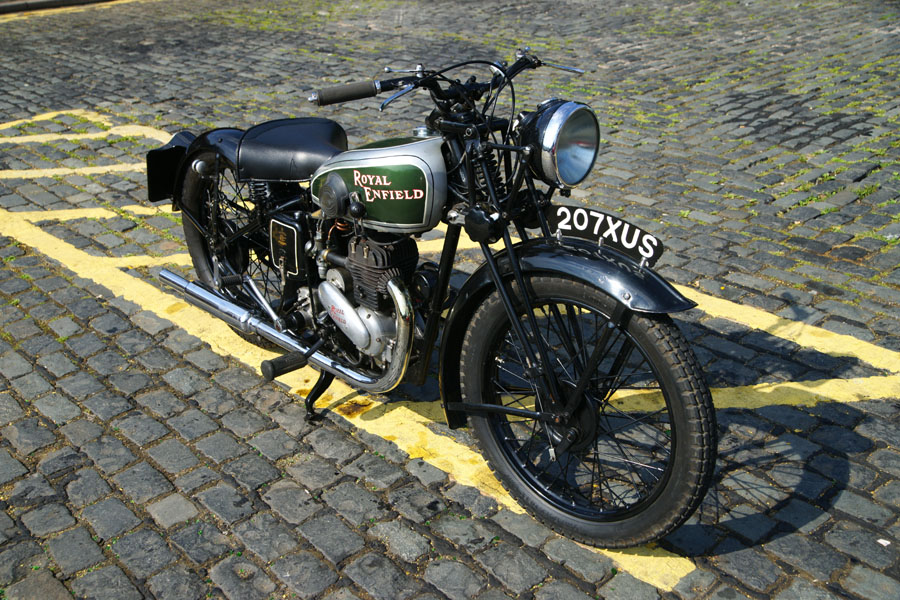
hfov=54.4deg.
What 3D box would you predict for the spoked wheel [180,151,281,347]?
[{"bbox_3d":[-0.671,-0.160,2.838,0.100,0.660,0.660,-22,32,-39],"label":"spoked wheel"}]

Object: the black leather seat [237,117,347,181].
[{"bbox_3d":[-0.415,-0.406,2.432,0.300,0.140,0.370,-22,32,-39],"label":"black leather seat"}]

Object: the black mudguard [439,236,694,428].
[{"bbox_3d":[0.235,0.122,1.933,0.650,0.560,0.135,20,32,39],"label":"black mudguard"}]

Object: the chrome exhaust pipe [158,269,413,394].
[{"bbox_3d":[-0.525,-0.040,2.537,0.170,0.315,1.200,-22,32,-39],"label":"chrome exhaust pipe"}]

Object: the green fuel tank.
[{"bbox_3d":[-0.144,-0.311,2.167,0.280,0.245,0.530,-22,32,-39],"label":"green fuel tank"}]

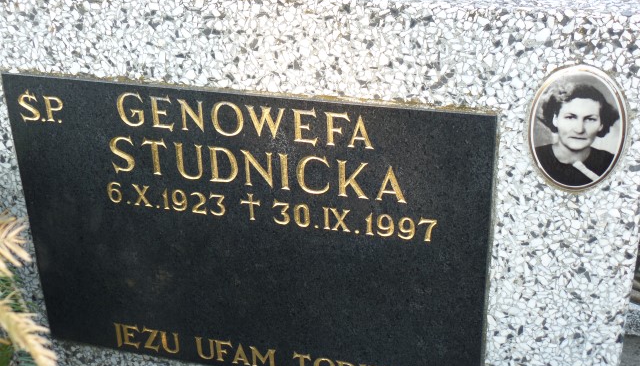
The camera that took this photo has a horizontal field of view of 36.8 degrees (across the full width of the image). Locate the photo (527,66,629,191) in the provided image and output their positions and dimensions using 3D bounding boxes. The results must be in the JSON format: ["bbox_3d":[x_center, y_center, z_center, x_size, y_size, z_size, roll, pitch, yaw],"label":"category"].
[{"bbox_3d":[0.263,-0.057,0.983,0.095,0.136,0.014,6,28,15],"label":"photo"}]

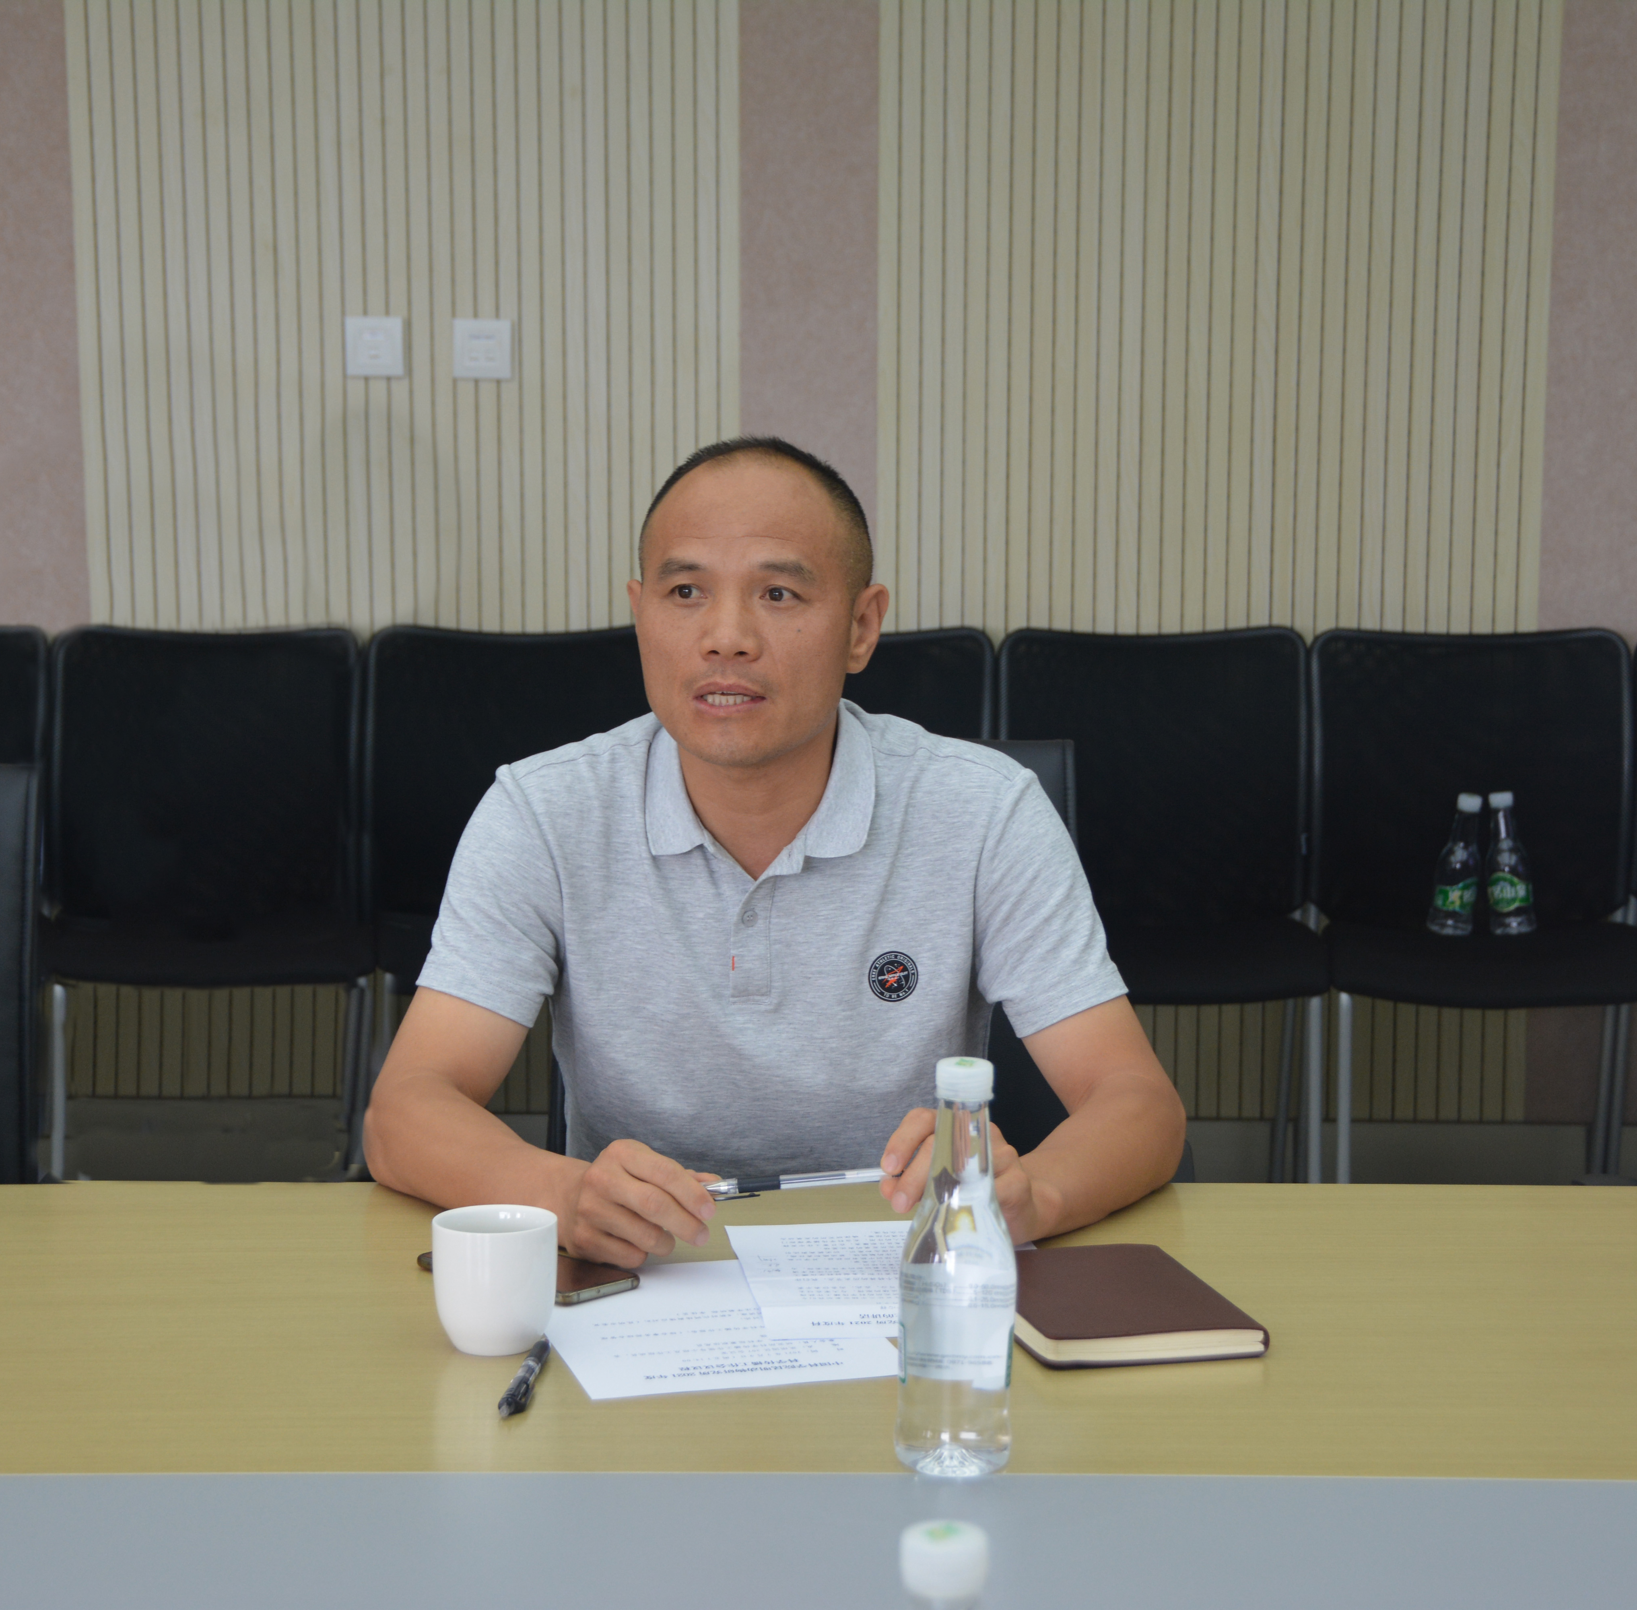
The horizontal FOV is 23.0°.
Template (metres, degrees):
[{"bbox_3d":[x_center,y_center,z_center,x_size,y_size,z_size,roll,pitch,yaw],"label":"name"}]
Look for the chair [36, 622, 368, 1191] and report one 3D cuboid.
[{"bbox_3d":[-0.872,0.186,5.784,0.465,0.860,0.580,-1,8,-4],"label":"chair"}]

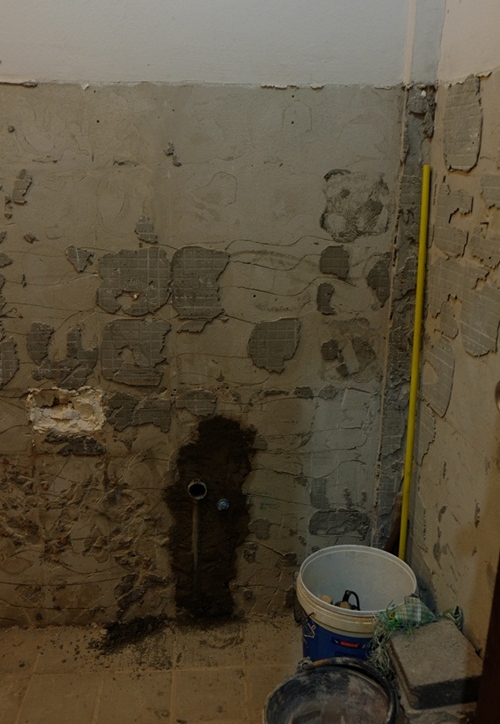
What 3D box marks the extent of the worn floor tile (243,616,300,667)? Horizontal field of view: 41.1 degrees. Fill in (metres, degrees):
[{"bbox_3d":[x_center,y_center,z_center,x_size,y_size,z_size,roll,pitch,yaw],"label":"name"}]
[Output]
[{"bbox_3d":[0.078,0.852,2.029,0.198,0.010,0.198,-1,17,-3],"label":"worn floor tile"}]

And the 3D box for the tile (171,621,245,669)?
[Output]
[{"bbox_3d":[-0.122,0.856,2.018,0.198,0.010,0.198,-1,17,-3],"label":"tile"}]

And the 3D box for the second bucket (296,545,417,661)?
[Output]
[{"bbox_3d":[0.286,0.734,1.805,0.313,0.345,0.313,0,17,0],"label":"second bucket"}]

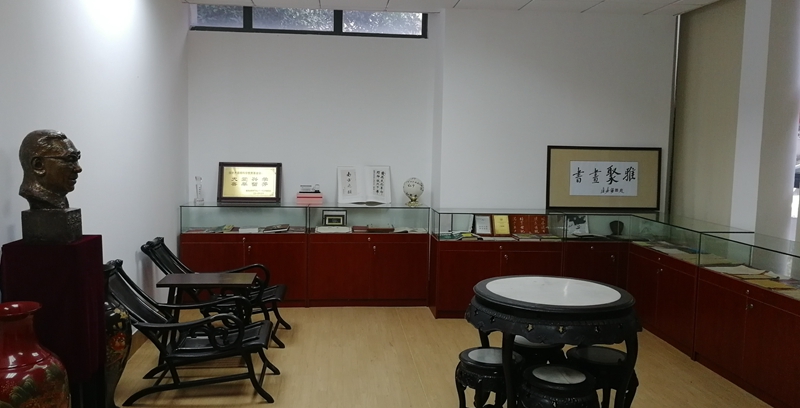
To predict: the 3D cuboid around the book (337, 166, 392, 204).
[{"bbox_3d":[-0.334,-0.167,5.829,0.495,0.365,0.070,0,-7,-5],"label":"book"}]

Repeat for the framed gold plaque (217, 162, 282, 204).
[{"bbox_3d":[-1.404,-0.193,5.840,0.585,0.385,0.040,0,-7,-5],"label":"framed gold plaque"}]

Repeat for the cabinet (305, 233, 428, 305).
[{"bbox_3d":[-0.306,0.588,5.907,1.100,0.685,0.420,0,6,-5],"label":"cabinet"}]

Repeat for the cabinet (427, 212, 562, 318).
[{"bbox_3d":[0.834,0.506,5.444,1.065,0.888,0.400,0,6,-6],"label":"cabinet"}]

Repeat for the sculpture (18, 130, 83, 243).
[{"bbox_3d":[-1.489,-0.077,2.672,0.255,0.475,0.210,0,6,-5],"label":"sculpture"}]

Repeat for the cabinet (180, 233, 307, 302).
[{"bbox_3d":[-1.371,0.567,5.646,1.085,0.652,0.400,0,6,-6],"label":"cabinet"}]

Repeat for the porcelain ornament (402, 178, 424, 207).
[{"bbox_3d":[0.129,-0.111,5.848,0.201,0.265,0.170,0,5,-6],"label":"porcelain ornament"}]

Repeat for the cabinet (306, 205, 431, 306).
[{"bbox_3d":[-0.290,0.458,5.742,1.070,0.888,0.400,0,6,-6],"label":"cabinet"}]

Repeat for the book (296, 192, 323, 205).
[{"bbox_3d":[-0.836,-0.047,5.783,0.232,0.122,0.170,0,6,-5],"label":"book"}]

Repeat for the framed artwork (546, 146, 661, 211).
[{"bbox_3d":[1.939,-0.240,5.882,1.100,0.590,0.035,0,1,-5],"label":"framed artwork"}]

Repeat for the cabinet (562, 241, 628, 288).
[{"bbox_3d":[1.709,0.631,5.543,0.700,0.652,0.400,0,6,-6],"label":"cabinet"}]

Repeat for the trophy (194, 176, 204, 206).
[{"bbox_3d":[-1.815,-0.121,5.660,0.090,0.265,0.070,0,6,-5],"label":"trophy"}]

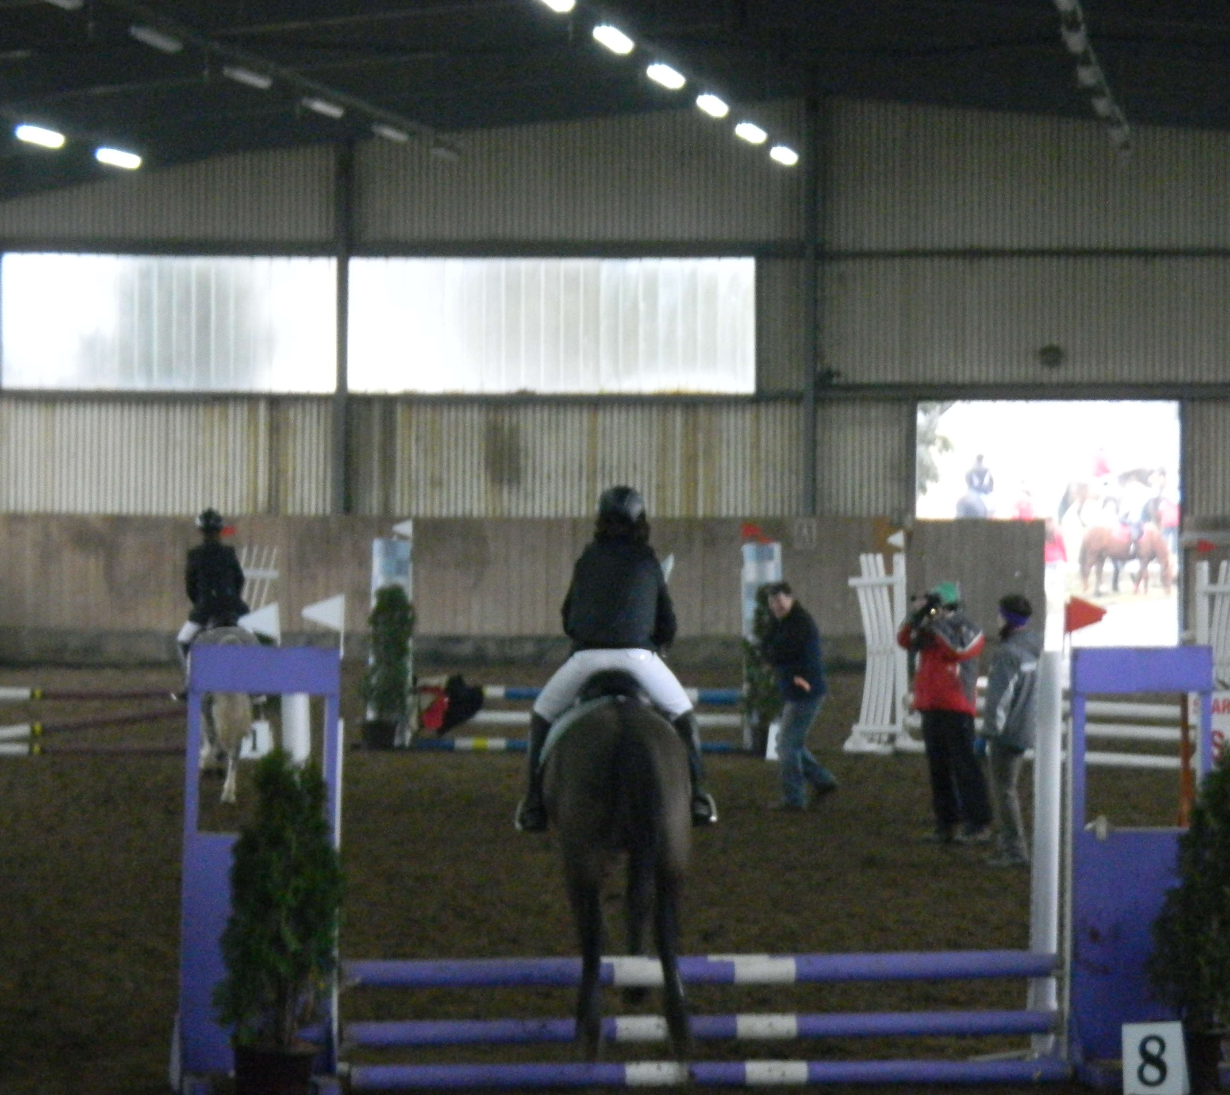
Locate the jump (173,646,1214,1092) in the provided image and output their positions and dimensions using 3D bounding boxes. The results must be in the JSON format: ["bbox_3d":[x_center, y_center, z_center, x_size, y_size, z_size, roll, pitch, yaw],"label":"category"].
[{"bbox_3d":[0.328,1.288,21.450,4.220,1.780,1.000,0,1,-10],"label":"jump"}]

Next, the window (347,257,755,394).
[{"bbox_3d":[-0.809,-2.835,66.300,5.240,1.740,0.100,1,1,7],"label":"window"}]

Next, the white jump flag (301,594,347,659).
[{"bbox_3d":[-1.172,0.317,20.900,0.185,0.262,0.020,0,1,-10],"label":"white jump flag"}]

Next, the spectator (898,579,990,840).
[{"bbox_3d":[2.252,1.128,35.500,0.520,1.760,0.520,0,1,-35],"label":"spectator"}]

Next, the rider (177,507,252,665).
[{"bbox_3d":[-3.038,0.375,39.200,0.560,1.340,0.600,0,1,-12],"label":"rider"}]

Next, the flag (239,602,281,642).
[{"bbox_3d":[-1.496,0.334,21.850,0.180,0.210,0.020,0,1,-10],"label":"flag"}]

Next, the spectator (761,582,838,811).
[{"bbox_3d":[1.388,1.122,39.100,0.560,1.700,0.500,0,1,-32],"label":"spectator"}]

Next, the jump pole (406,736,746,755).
[{"bbox_3d":[-0.344,1.755,46.000,3.060,0.100,0.100,1,1,11],"label":"jump pole"}]

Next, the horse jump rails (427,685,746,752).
[{"bbox_3d":[-0.298,1.507,46.000,2.950,0.580,0.150,1,1,7],"label":"horse jump rails"}]

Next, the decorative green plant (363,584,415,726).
[{"bbox_3d":[-1.990,0.960,45.700,0.450,1.290,0.450,0,1,0],"label":"decorative green plant"}]

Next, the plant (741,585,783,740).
[{"bbox_3d":[1.307,1.019,45.900,0.420,1.370,0.420,0,1,0],"label":"plant"}]

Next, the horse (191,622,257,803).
[{"bbox_3d":[-3.035,1.145,39.500,0.540,1.500,2.000,0,1,-8],"label":"horse"}]

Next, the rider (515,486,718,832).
[{"bbox_3d":[0.007,0.465,21.800,0.830,1.440,0.750,0,1,1],"label":"rider"}]

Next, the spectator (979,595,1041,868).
[{"bbox_3d":[2.567,1.171,33.600,0.400,1.720,0.490,1,1,30],"label":"spectator"}]

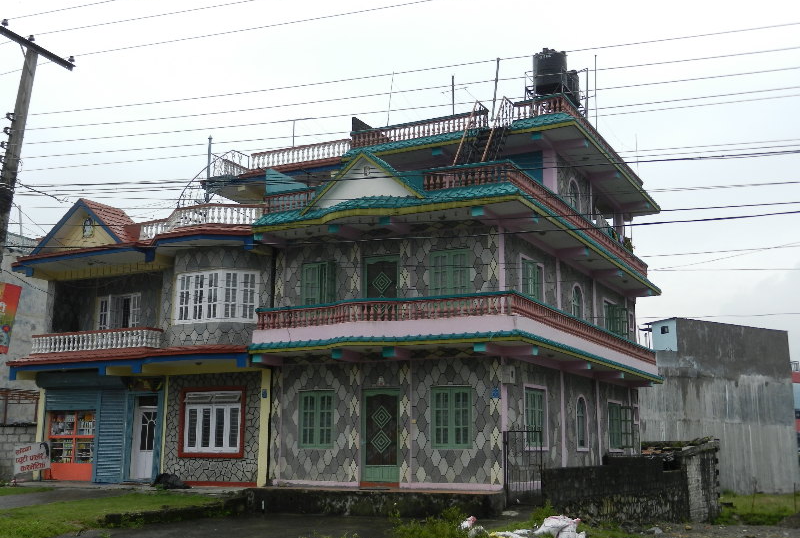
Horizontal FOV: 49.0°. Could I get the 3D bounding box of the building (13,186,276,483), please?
[{"bbox_3d":[-5.092,2.526,27.290,8.673,7.699,9.912,-6,-13,28],"label":"building"}]

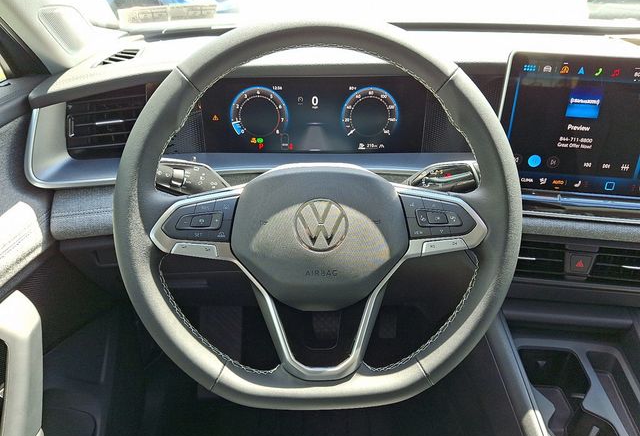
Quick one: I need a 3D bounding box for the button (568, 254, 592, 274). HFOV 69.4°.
[{"bbox_3d":[0.367,0.064,0.654,0.031,0.029,0.010,3,16,6],"label":"button"}]

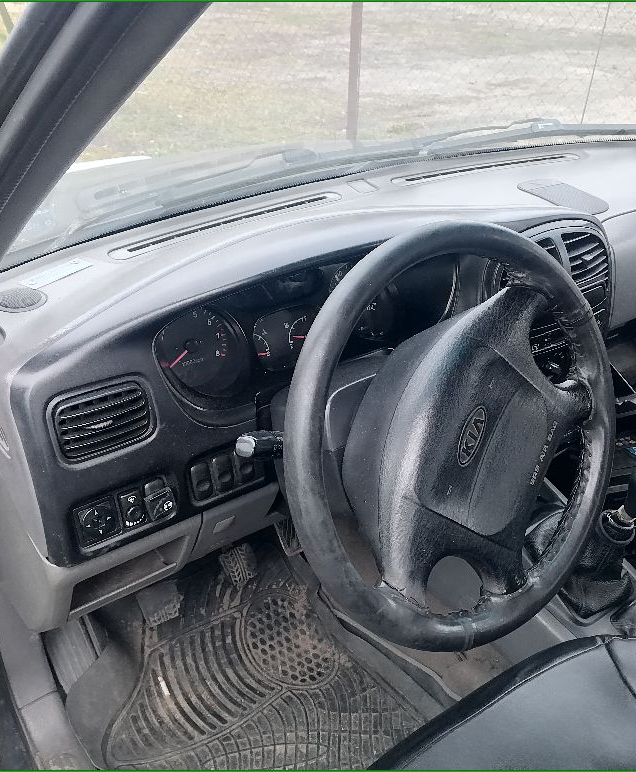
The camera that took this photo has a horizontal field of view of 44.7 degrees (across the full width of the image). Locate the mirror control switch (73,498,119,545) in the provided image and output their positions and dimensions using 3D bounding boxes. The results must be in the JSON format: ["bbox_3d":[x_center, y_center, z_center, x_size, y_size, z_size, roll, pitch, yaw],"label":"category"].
[{"bbox_3d":[-0.226,0.136,0.782,0.042,0.046,0.016,-19,25,-29],"label":"mirror control switch"}]

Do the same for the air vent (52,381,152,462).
[{"bbox_3d":[-0.217,0.032,0.763,0.101,0.075,0.030,-19,25,-29],"label":"air vent"}]

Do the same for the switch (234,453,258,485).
[{"bbox_3d":[-0.081,0.091,0.866,0.024,0.043,0.015,-19,25,-29],"label":"switch"}]

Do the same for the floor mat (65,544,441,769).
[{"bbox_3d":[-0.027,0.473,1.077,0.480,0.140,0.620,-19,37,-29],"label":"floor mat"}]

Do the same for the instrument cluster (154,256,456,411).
[{"bbox_3d":[-0.007,-0.088,0.883,0.380,0.120,0.070,-19,22,-29],"label":"instrument cluster"}]

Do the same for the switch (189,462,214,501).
[{"bbox_3d":[-0.127,0.104,0.837,0.024,0.043,0.015,-19,25,-29],"label":"switch"}]

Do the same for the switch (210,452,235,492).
[{"bbox_3d":[-0.105,0.096,0.851,0.024,0.043,0.015,-19,25,-29],"label":"switch"}]

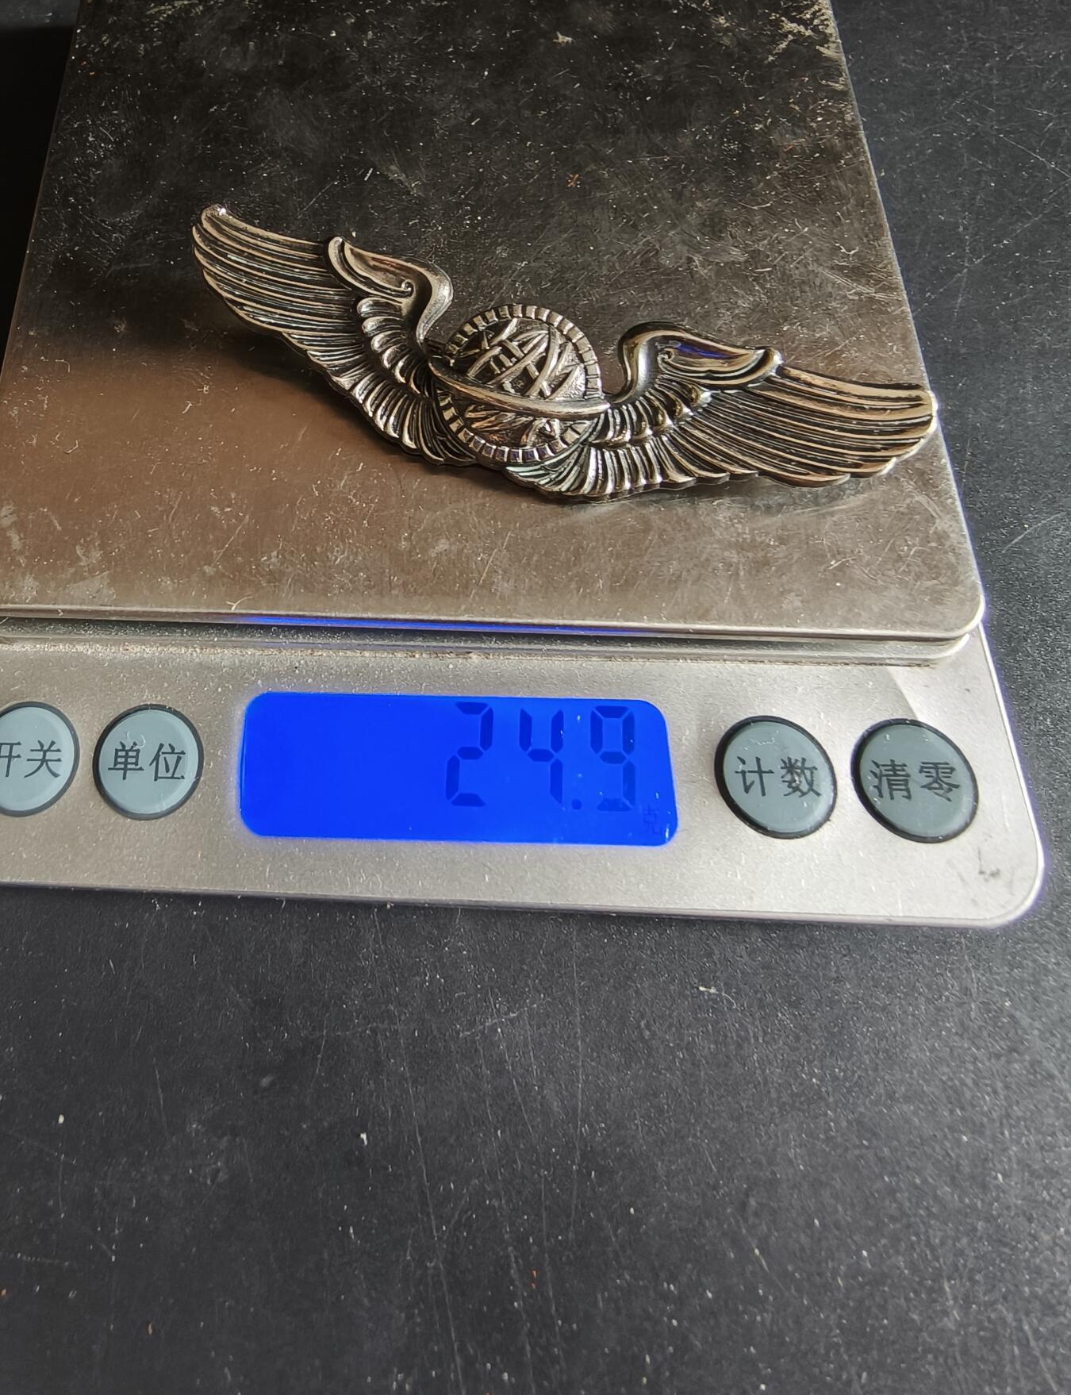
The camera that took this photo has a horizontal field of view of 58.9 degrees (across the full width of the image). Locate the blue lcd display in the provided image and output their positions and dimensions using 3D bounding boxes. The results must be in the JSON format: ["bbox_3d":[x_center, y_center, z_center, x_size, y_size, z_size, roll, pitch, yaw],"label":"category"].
[{"bbox_3d":[-0.008,0.007,0.093,0.043,0.002,0.015,1,69,-2],"label":"blue lcd display"}]

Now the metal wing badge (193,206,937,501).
[{"bbox_3d":[-0.001,-0.031,0.096,0.079,0.008,0.022,17,82,8],"label":"metal wing badge"}]

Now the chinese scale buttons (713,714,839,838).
[{"bbox_3d":[0.024,0.008,0.094,0.012,0.002,0.012,1,69,-2],"label":"chinese scale buttons"}]

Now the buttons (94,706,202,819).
[{"bbox_3d":[-0.038,0.006,0.092,0.012,0.002,0.012,1,69,-2],"label":"buttons"}]

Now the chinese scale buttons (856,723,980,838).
[{"bbox_3d":[0.038,0.008,0.095,0.012,0.002,0.012,1,69,-2],"label":"chinese scale buttons"}]

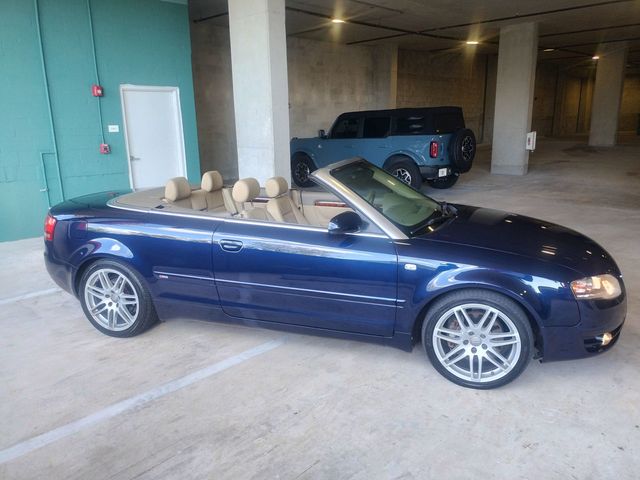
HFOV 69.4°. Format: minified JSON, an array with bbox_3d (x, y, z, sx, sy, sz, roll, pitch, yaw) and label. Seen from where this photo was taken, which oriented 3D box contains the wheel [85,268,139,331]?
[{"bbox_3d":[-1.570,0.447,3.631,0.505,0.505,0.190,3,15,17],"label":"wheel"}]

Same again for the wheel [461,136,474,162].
[{"bbox_3d":[3.016,-1.912,9.653,0.180,0.485,0.485,12,19,42],"label":"wheel"}]

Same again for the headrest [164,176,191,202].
[{"bbox_3d":[-1.176,-0.420,3.825,0.130,0.190,0.250,4,13,17],"label":"headrest"}]

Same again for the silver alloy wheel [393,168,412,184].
[{"bbox_3d":[1.787,-1.283,9.789,0.485,0.485,0.190,12,19,42],"label":"silver alloy wheel"}]

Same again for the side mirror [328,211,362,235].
[{"bbox_3d":[0.157,-0.108,2.845,0.150,0.140,0.220,4,13,17],"label":"side mirror"}]

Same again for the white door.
[{"bbox_3d":[-2.793,-1.474,7.925,0.973,2.200,0.100,-12,18,-38],"label":"white door"}]

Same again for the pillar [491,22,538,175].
[{"bbox_3d":[5.322,-3.729,12.612,0.360,3.860,0.910,-13,17,-43],"label":"pillar"}]

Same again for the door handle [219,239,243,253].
[{"bbox_3d":[-0.601,0.037,3.114,0.180,0.075,0.055,3,15,17],"label":"door handle"}]

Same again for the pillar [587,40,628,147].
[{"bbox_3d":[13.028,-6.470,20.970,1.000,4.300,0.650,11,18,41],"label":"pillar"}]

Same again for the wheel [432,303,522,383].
[{"bbox_3d":[0.962,0.607,2.848,0.495,0.495,0.190,4,13,17],"label":"wheel"}]

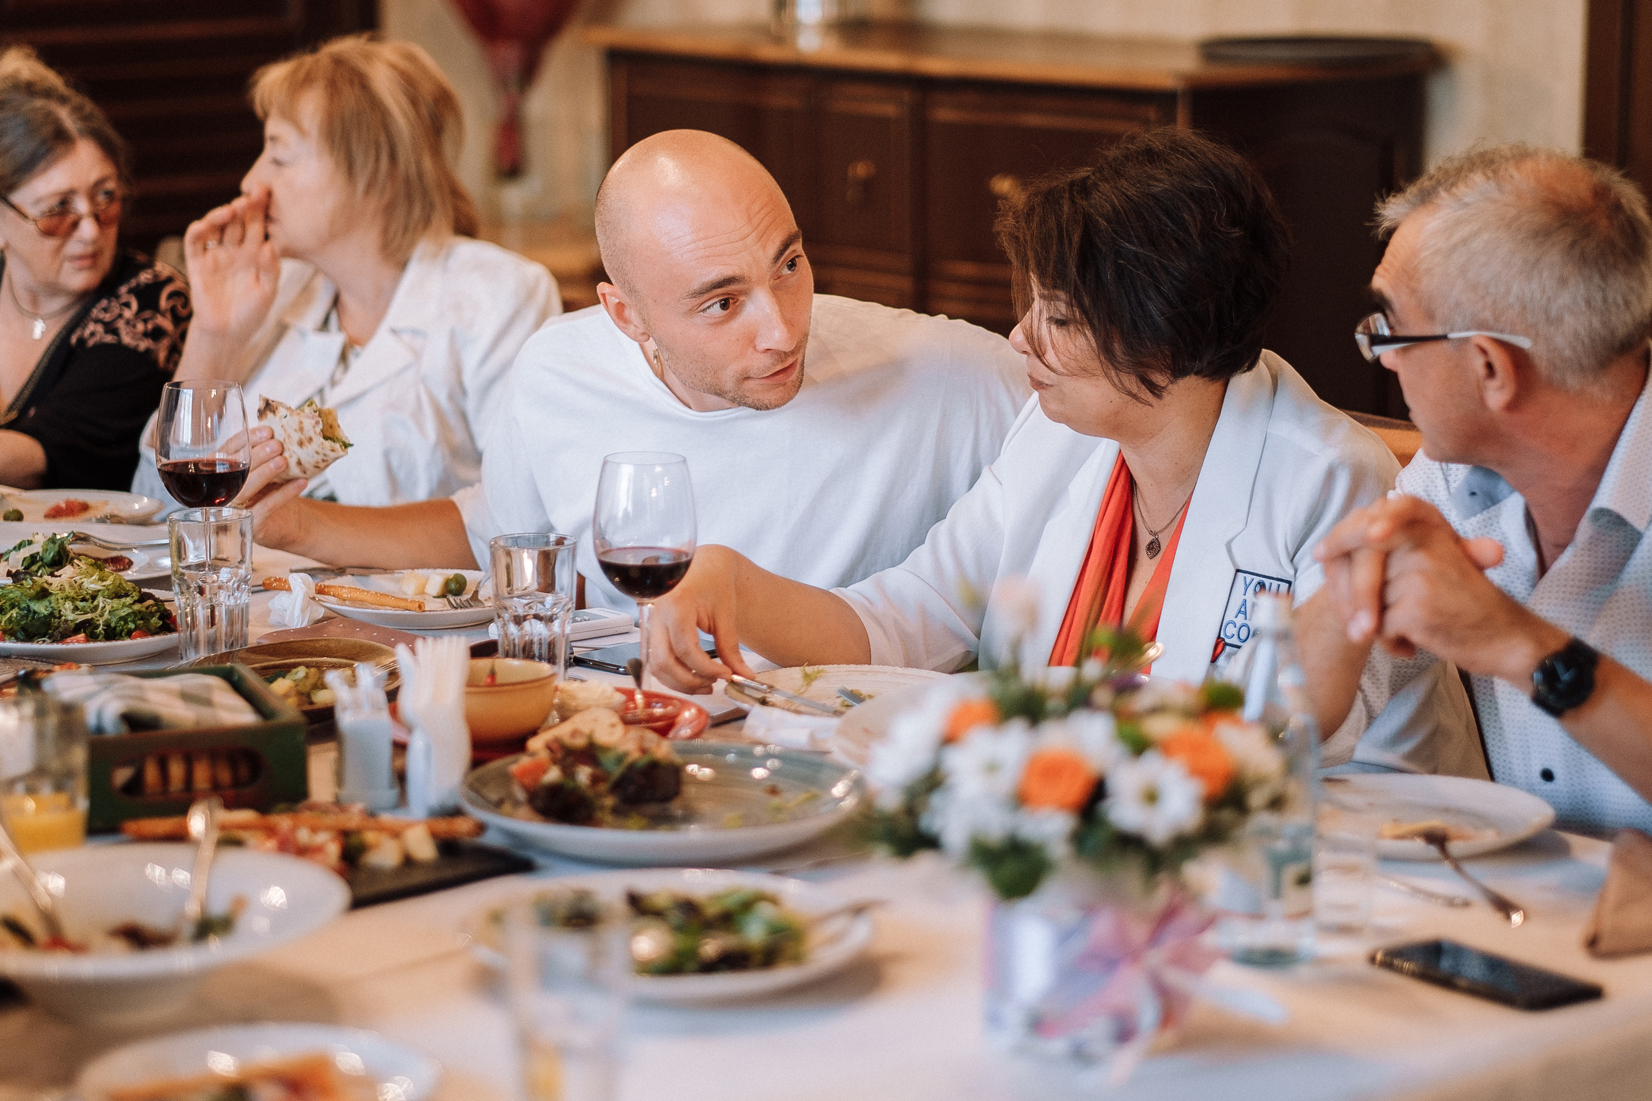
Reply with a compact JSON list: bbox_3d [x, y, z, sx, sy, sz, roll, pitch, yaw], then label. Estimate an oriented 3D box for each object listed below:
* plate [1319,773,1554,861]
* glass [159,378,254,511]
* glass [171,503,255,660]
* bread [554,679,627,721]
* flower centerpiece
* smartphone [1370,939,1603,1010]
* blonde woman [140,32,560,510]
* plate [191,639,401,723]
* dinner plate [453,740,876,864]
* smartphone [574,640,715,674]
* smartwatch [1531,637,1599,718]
[{"bbox_3d":[0.425,0.202,2.791,0.210,0.024,0.210,0,10,0],"label":"plate"},{"bbox_3d":[-0.597,-0.047,3.713,0.089,0.225,0.089,0,10,0],"label":"glass"},{"bbox_3d":[-0.563,0.032,3.538,0.077,0.133,0.077,0,10,0],"label":"glass"},{"bbox_3d":[-0.189,0.119,3.091,0.058,0.033,0.052,0,10,0],"label":"bread"},{"bbox_3d":[0.155,0.176,2.386,0.260,0.268,0.240,0,10,0],"label":"flower centerpiece"},{"bbox_3d":[0.422,0.271,2.459,0.070,0.008,0.145,-9,14,-41],"label":"smartphone"},{"bbox_3d":[-0.550,0.083,4.131,0.520,1.250,0.700,8,13,38],"label":"blonde woman"},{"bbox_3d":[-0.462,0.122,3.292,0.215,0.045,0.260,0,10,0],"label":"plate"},{"bbox_3d":[-0.121,0.188,2.854,0.296,0.030,0.296,0,10,0],"label":"dinner plate"},{"bbox_3d":[-0.148,0.093,3.439,0.145,0.008,0.070,-9,14,-41],"label":"smartphone"},{"bbox_3d":[0.550,0.095,2.870,0.046,0.064,0.050,32,-14,0],"label":"smartwatch"}]

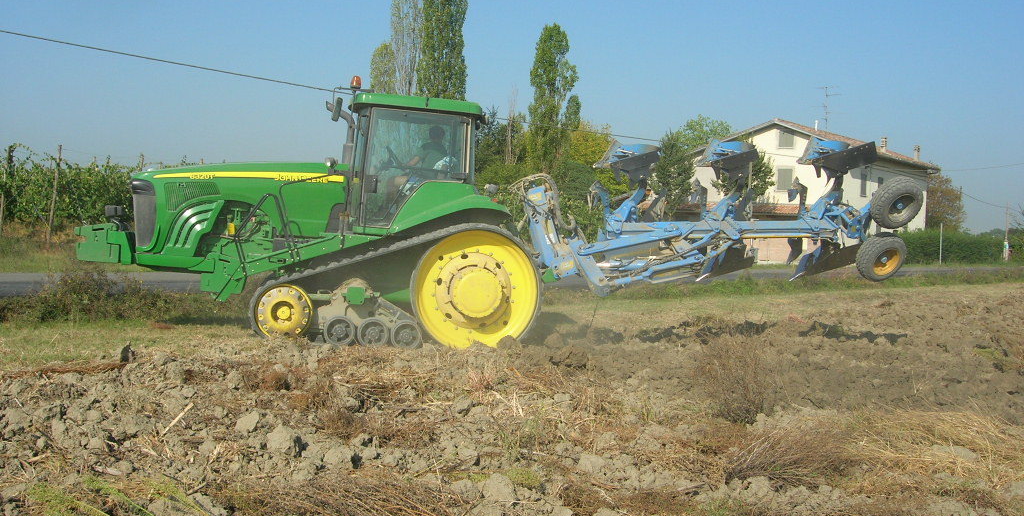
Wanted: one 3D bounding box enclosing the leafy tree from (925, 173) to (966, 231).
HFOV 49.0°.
[{"bbox_3d":[34.000,-3.600,90.000,5.600,7.200,5.600,0,1,0],"label":"leafy tree"}]

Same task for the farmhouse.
[{"bbox_3d":[20.994,-4.229,76.887,11.800,8.900,18.300,1,1,32],"label":"farmhouse"}]

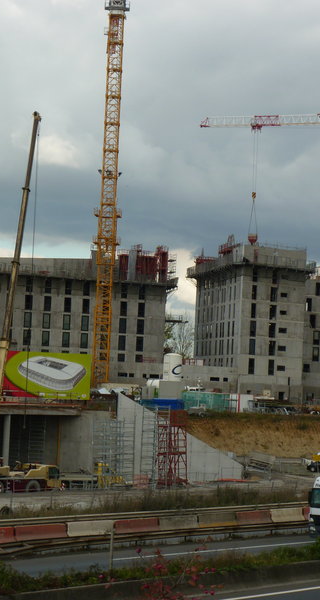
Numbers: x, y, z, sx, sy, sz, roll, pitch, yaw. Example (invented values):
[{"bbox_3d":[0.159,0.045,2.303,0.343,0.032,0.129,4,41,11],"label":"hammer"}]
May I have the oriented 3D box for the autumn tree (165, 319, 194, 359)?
[{"bbox_3d":[3.691,10.601,315.000,7.500,14.000,7.500,3,-3,0],"label":"autumn tree"}]

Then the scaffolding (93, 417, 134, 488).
[{"bbox_3d":[-3.423,11.227,122.500,1.900,5.150,2.500,1,-4,32],"label":"scaffolding"}]

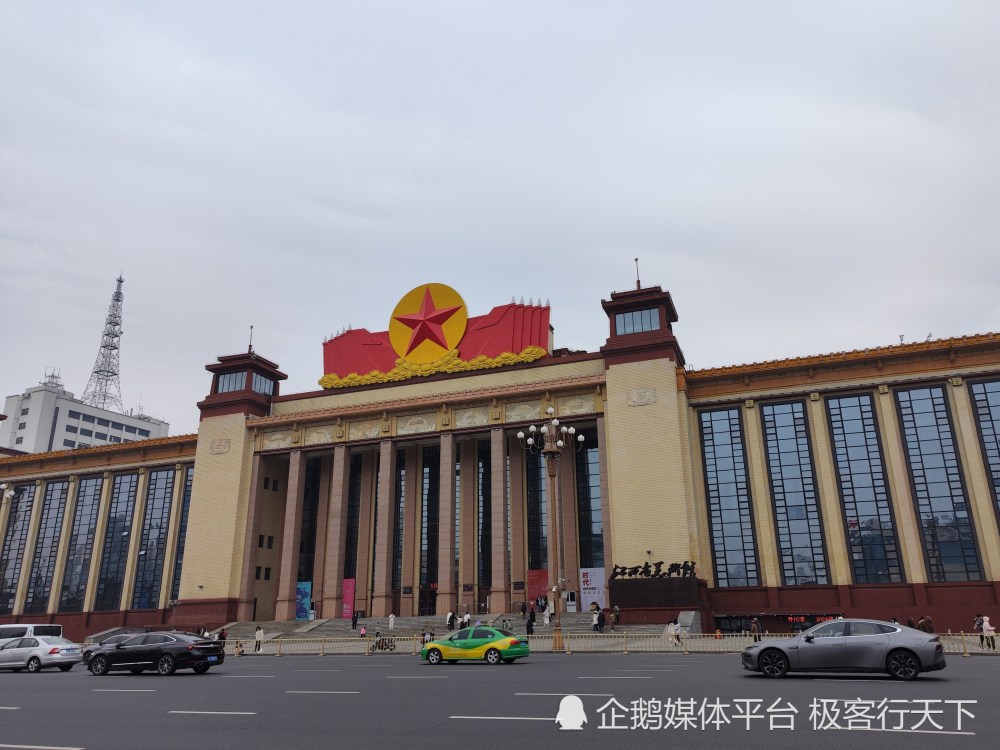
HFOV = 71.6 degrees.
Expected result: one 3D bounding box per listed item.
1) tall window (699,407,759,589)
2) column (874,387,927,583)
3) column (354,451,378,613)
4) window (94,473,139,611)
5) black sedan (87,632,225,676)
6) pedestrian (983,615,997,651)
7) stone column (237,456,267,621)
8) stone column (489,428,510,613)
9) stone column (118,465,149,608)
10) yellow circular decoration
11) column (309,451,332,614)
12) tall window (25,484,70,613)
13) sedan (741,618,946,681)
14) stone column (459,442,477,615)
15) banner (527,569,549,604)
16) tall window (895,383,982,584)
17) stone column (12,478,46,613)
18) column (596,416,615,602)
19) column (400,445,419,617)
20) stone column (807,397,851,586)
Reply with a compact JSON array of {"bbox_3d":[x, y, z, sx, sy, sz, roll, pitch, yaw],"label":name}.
[{"bbox_3d":[22.443,11.739,68.247,4.132,17.340,0.300,-8,-20,19],"label":"tall window"},{"bbox_3d":[35.990,9.634,62.548,1.900,17.532,1.000,-7,-20,18],"label":"column"},{"bbox_3d":[-16.420,19.183,85.468,1.500,20.107,0.800,-8,-20,19],"label":"column"},{"bbox_3d":[-49.576,21.140,89.618,4.100,17.684,0.300,-7,-20,18],"label":"window"},{"bbox_3d":[-12.800,10.305,25.700,4.930,1.460,1.860,-6,-20,16],"label":"black sedan"},{"bbox_3d":[25.227,13.368,35.871,0.520,1.649,0.470,-6,-20,16],"label":"pedestrian"},{"bbox_3d":[-28.302,18.548,79.672,1.250,18.414,1.300,-7,-20,18],"label":"stone column"},{"bbox_3d":[0.055,14.620,70.897,1.450,18.379,1.450,-7,-20,18],"label":"stone column"},{"bbox_3d":[-47.533,21.336,90.427,1.200,18.133,0.900,-7,-20,18],"label":"stone column"},{"bbox_3d":[-8.502,-6.064,82.440,10.000,10.000,1.000,-7,-20,18],"label":"yellow circular decoration"},{"bbox_3d":[-22.751,20.017,88.443,1.400,20.156,1.200,-7,-20,18],"label":"column"},{"bbox_3d":[-62.446,23.640,95.650,4.238,17.724,0.300,-7,-20,18],"label":"tall window"},{"bbox_3d":[8.955,7.303,18.582,4.880,1.450,1.900,-8,-20,19],"label":"sedan"},{"bbox_3d":[-3.835,17.583,82.290,1.400,20.502,1.200,-7,-20,18],"label":"stone column"},{"bbox_3d":[4.337,23.473,75.920,2.518,4.075,0.120,-8,-20,19],"label":"banner"},{"bbox_3d":[39.372,9.431,62.462,4.169,17.556,0.300,-8,-20,19],"label":"tall window"},{"bbox_3d":[-66.217,24.210,97.795,1.150,18.235,0.800,-8,-20,19],"label":"stone column"},{"bbox_3d":[10.431,13.127,67.591,1.200,18.271,1.300,-7,-20,18],"label":"column"},{"bbox_3d":[-10.711,18.370,83.529,1.500,20.145,0.800,-8,-20,19],"label":"column"},{"bbox_3d":[30.813,10.598,65.049,1.429,17.541,0.900,-8,-20,19],"label":"stone column"}]

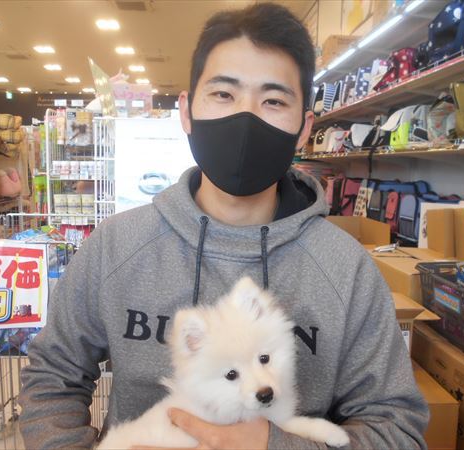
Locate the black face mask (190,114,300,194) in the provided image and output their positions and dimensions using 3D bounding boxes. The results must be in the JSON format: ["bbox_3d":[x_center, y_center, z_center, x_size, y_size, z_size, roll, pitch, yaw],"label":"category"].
[{"bbox_3d":[0.017,-0.088,0.563,0.147,0.110,0.105,7,7,-1],"label":"black face mask"}]

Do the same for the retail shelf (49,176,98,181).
[{"bbox_3d":[-1.119,-0.343,3.380,0.390,0.030,0.340,0,7,-4],"label":"retail shelf"}]

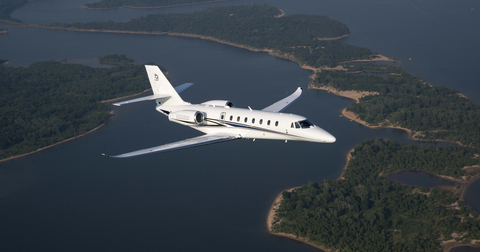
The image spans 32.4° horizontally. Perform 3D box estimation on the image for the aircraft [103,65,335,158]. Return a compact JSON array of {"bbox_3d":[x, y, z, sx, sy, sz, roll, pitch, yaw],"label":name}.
[{"bbox_3d":[-0.639,-1.690,62.984,19.350,5.320,22.050,7,18,43],"label":"aircraft"}]

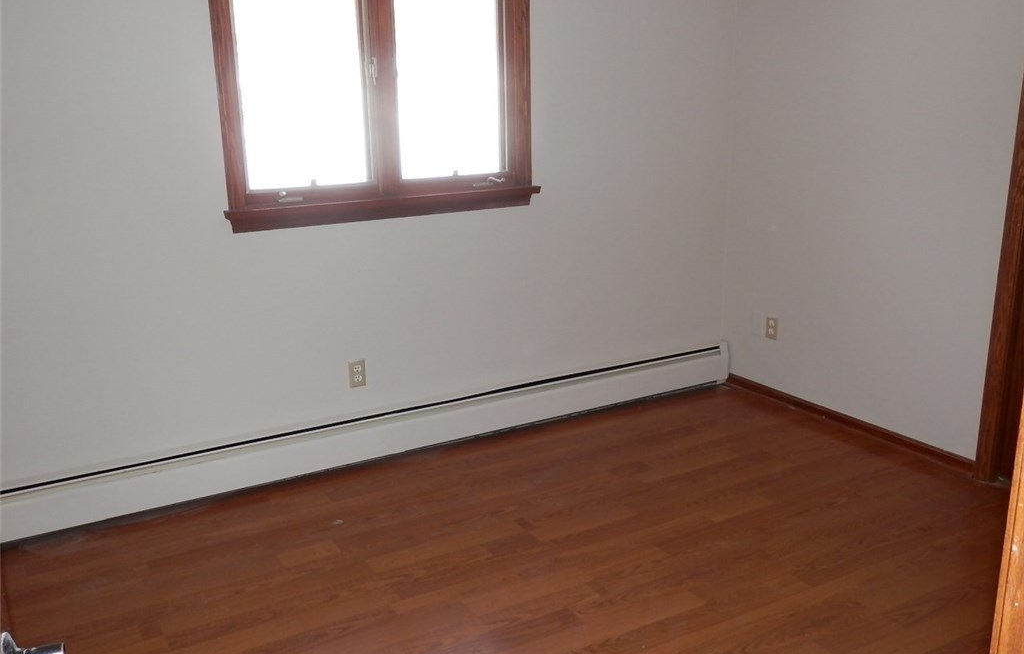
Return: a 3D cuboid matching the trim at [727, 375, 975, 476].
[{"bbox_3d":[1.518,0.424,4.213,0.016,0.057,1.434,-9,17,-29],"label":"trim"}]

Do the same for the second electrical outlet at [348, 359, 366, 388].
[{"bbox_3d":[-0.651,0.199,3.748,0.072,0.115,0.008,-9,17,-29],"label":"second electrical outlet"}]

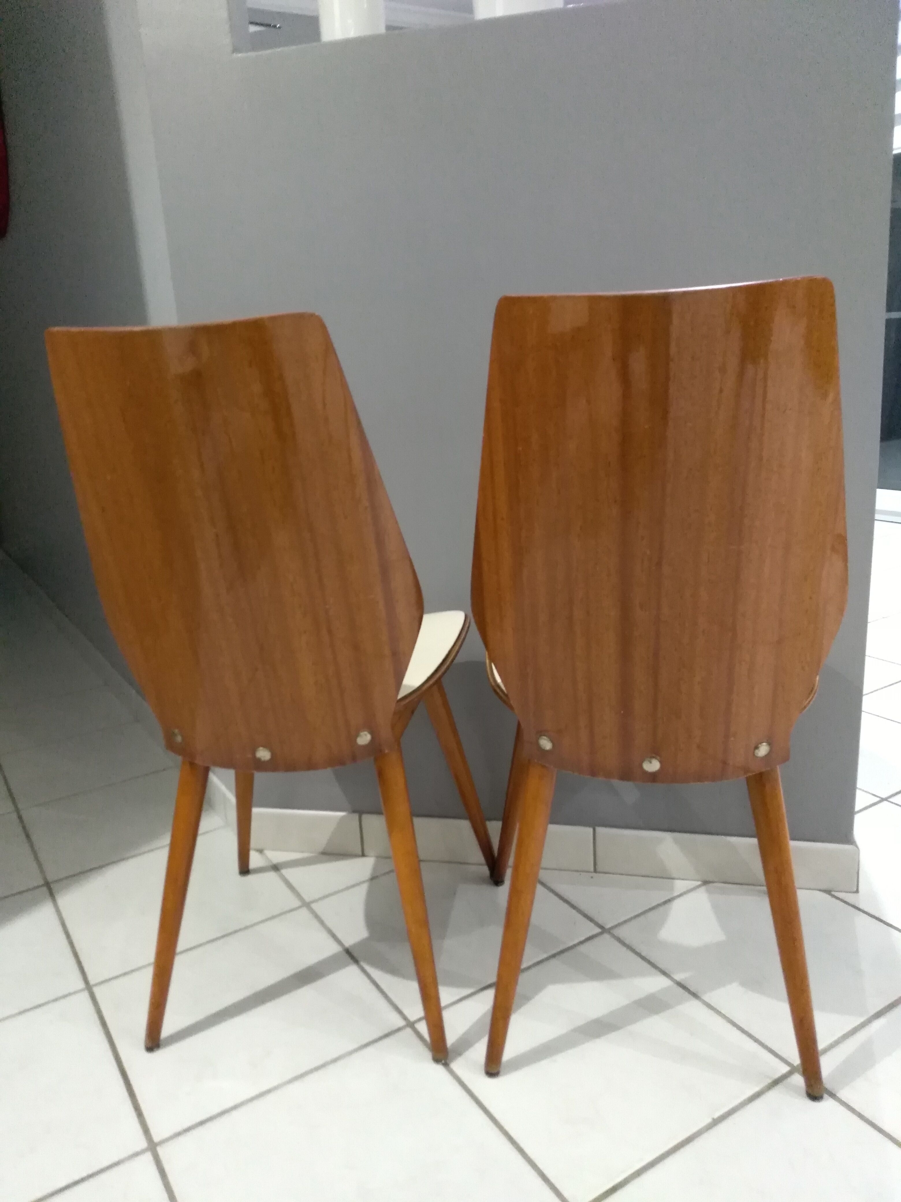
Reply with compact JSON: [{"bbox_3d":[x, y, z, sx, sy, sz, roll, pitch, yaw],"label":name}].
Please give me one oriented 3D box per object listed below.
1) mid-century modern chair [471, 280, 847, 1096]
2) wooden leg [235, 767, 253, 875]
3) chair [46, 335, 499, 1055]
[{"bbox_3d":[0.235,0.095,1.099,0.450,0.875,0.505,-1,15,9],"label":"mid-century modern chair"},{"bbox_3d":[-0.329,0.270,1.446,0.034,0.438,0.034,10,27,5],"label":"wooden leg"},{"bbox_3d":[-0.196,0.098,1.175,0.450,0.875,0.505,-1,15,8],"label":"chair"}]

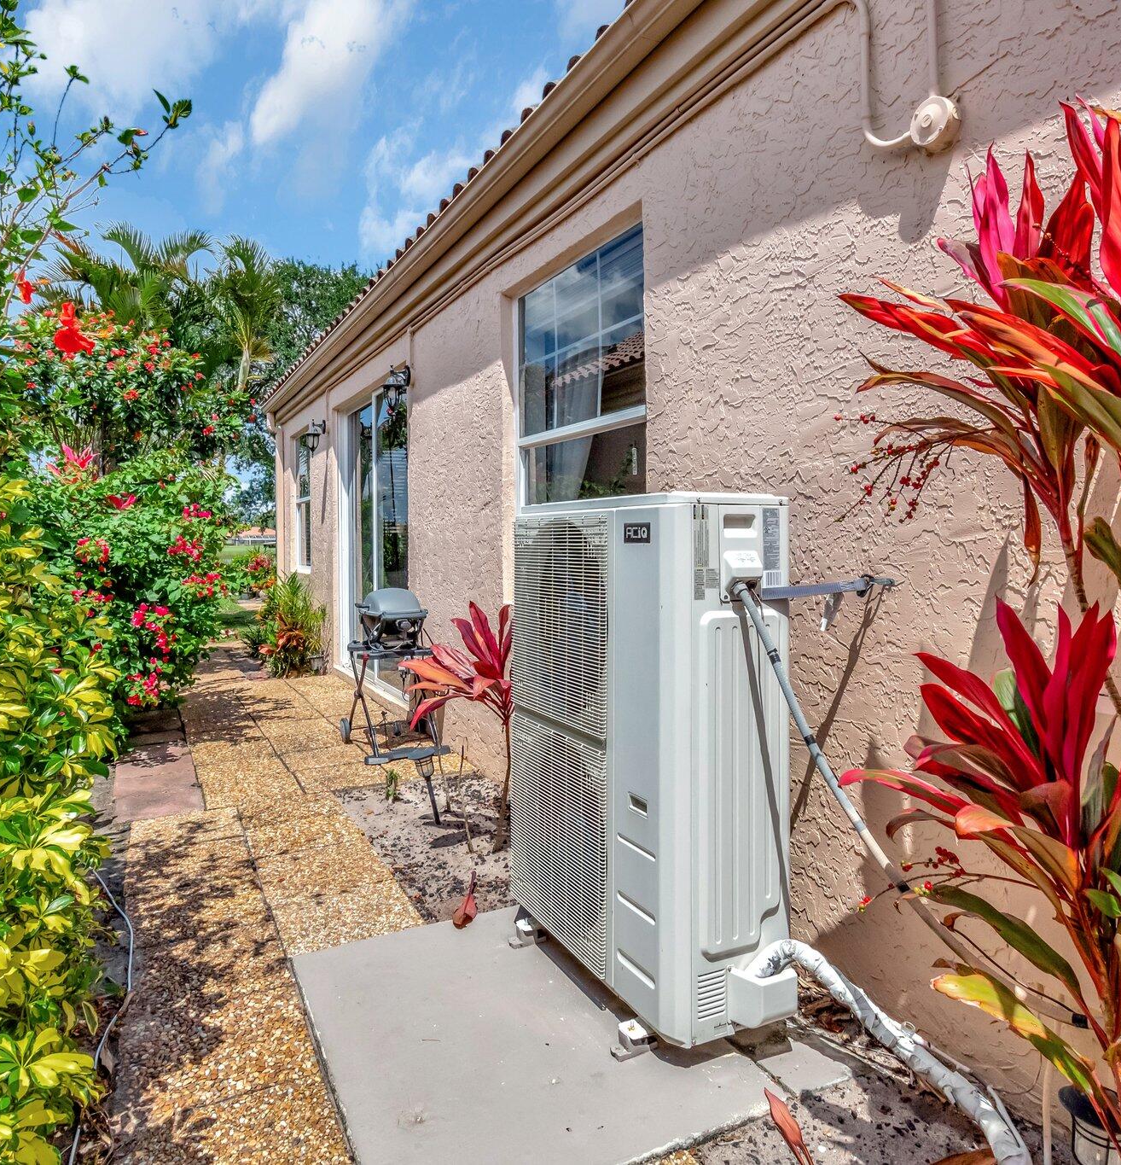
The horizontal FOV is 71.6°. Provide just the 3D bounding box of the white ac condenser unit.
[{"bbox_3d":[0.220,0.450,2.350,0.380,1.370,0.950,-2,3,-28],"label":"white ac condenser unit"}]

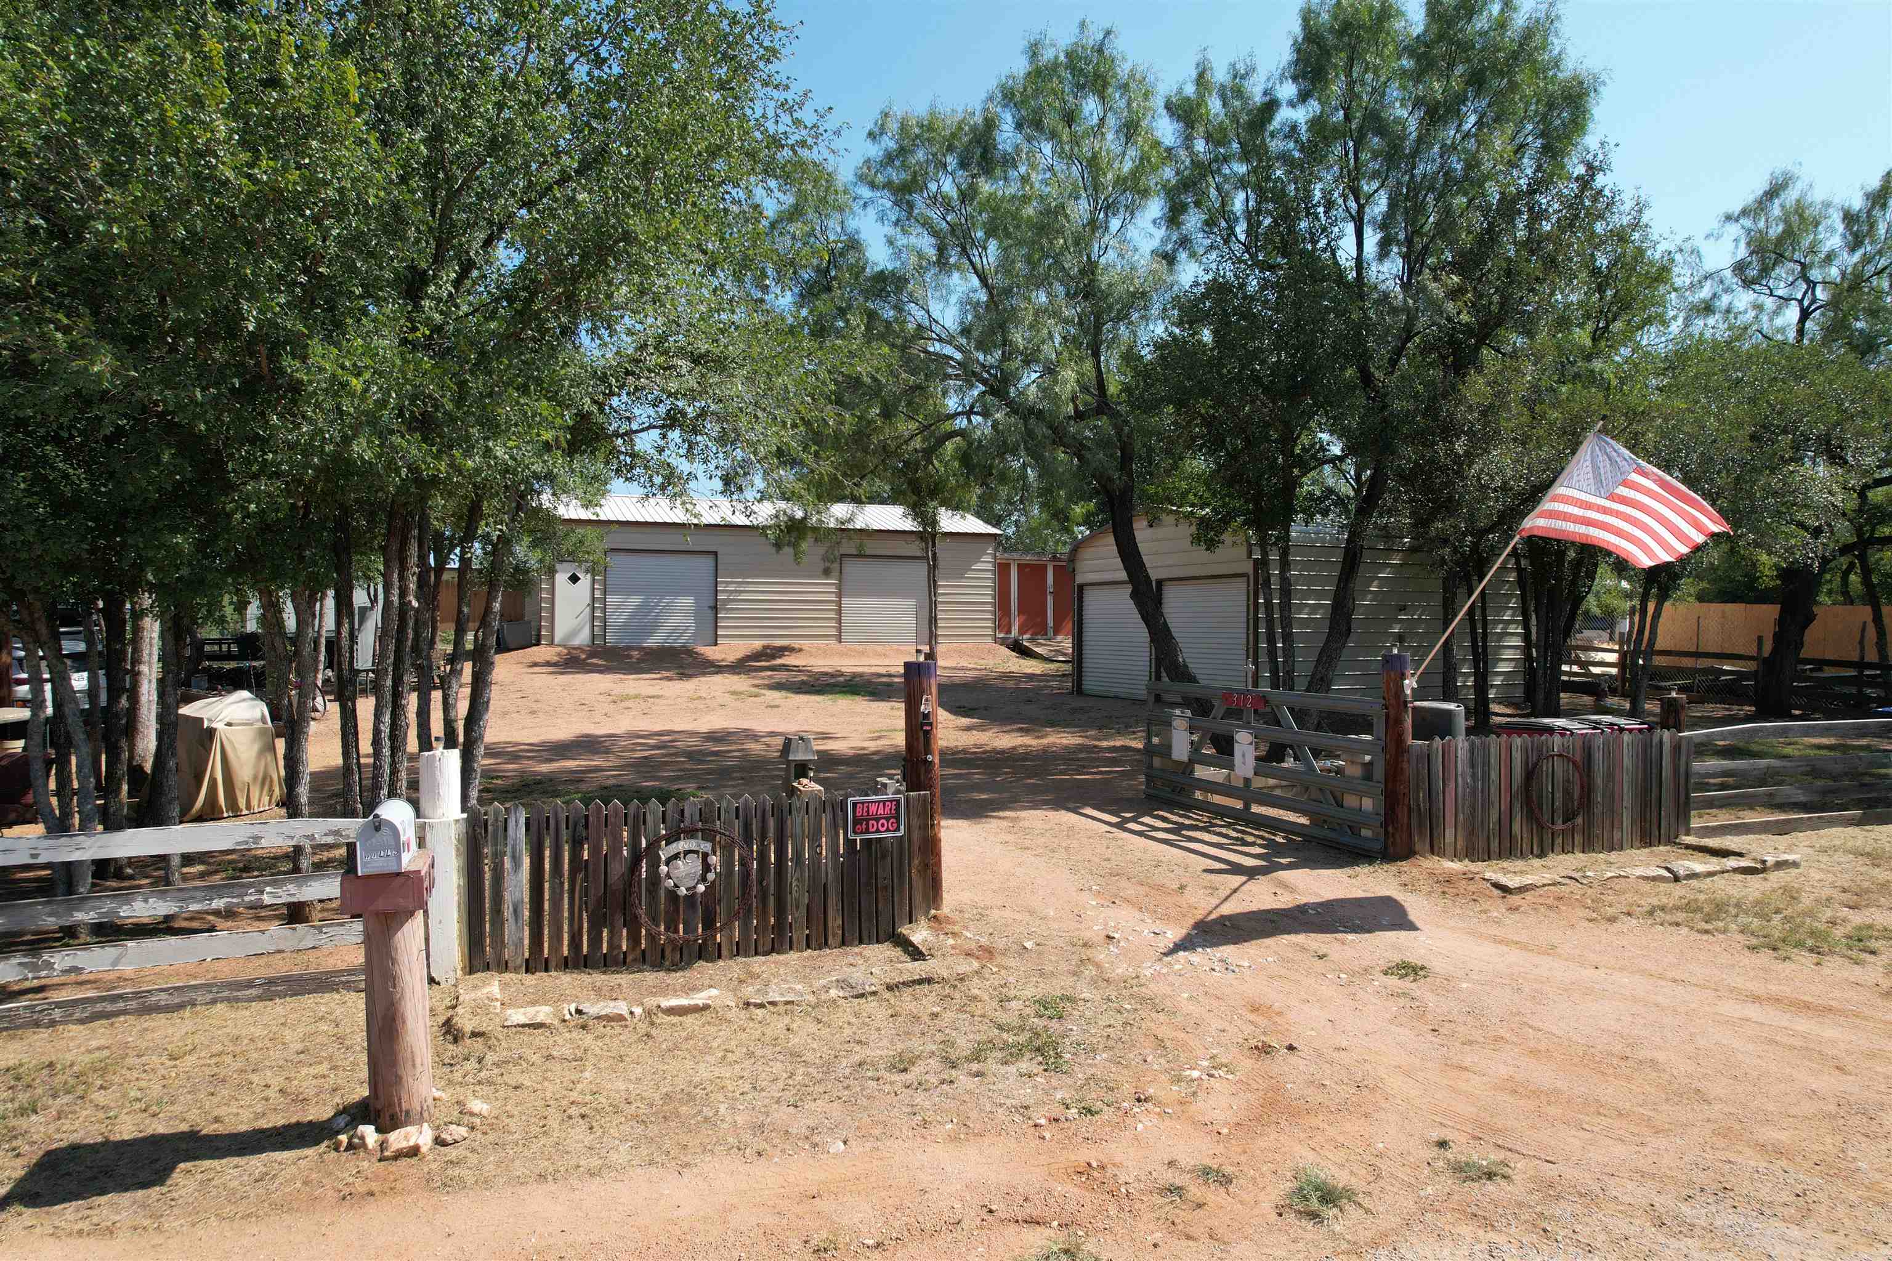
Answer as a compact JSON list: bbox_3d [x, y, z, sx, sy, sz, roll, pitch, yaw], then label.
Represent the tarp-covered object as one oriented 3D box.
[{"bbox_3d":[-7.060,1.170,11.200,0.720,1.180,0.980,0,0,25],"label":"tarp-covered object"}]

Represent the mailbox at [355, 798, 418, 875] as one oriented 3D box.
[{"bbox_3d":[-2.400,0.885,4.980,0.168,0.230,0.485,-2,0,-18],"label":"mailbox"}]

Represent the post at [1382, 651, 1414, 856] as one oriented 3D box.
[{"bbox_3d":[3.710,1.030,9.500,0.210,1.680,0.210,0,0,-17],"label":"post"}]

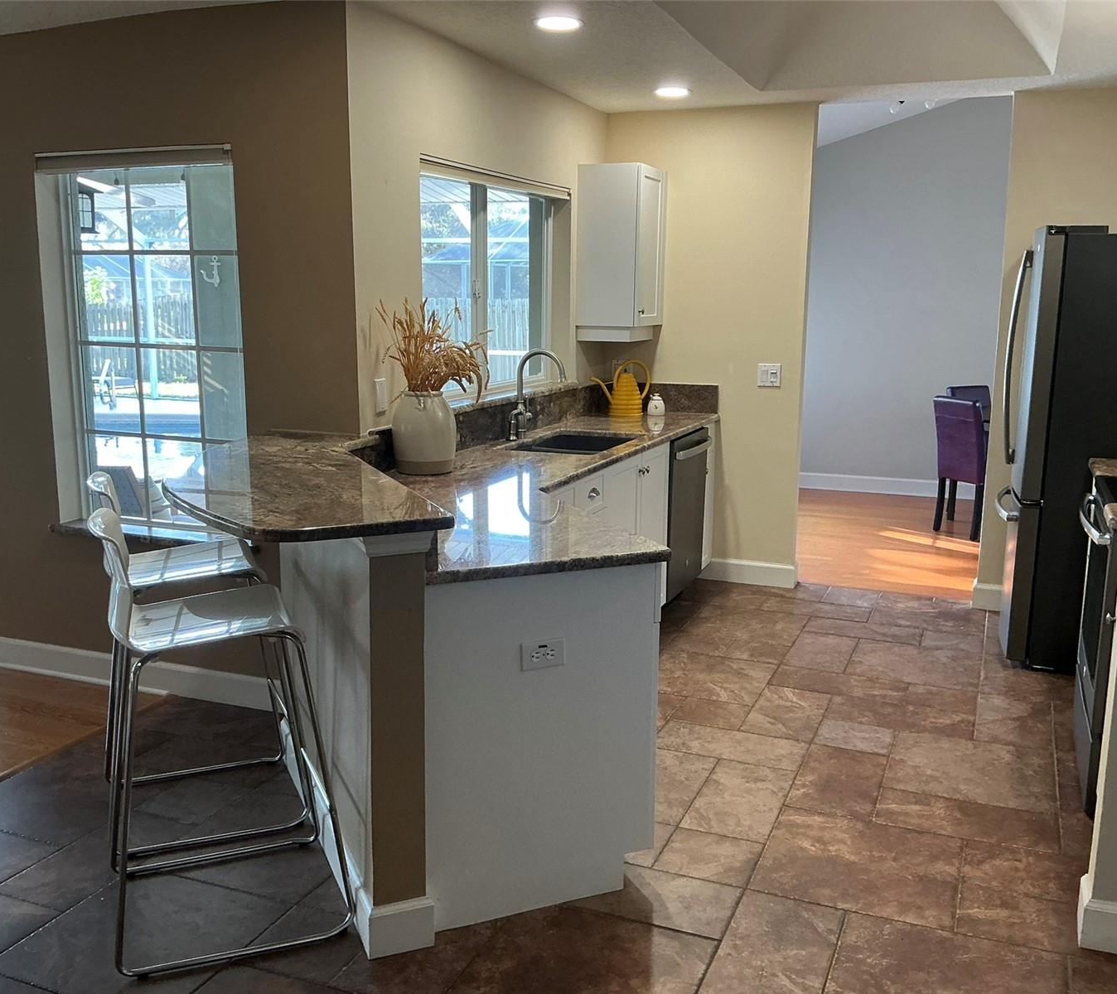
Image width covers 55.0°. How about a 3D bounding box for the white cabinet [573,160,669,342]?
[{"bbox_3d":[0.323,-1.245,5.531,0.325,0.869,0.409,5,11,22],"label":"white cabinet"}]

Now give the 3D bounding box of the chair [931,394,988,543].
[{"bbox_3d":[2.805,-0.209,7.035,0.520,0.910,0.410,-5,11,-27],"label":"chair"}]

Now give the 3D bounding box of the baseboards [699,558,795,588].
[{"bbox_3d":[1.010,0.405,5.750,0.520,0.117,0.018,5,11,22],"label":"baseboards"}]

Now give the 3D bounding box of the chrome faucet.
[{"bbox_3d":[-0.080,-0.427,4.530,0.215,0.380,0.170,5,11,22],"label":"chrome faucet"}]

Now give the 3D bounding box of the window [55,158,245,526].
[{"bbox_3d":[-1.469,-0.540,3.945,0.880,1.330,0.100,5,11,22],"label":"window"}]

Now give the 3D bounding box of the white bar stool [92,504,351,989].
[{"bbox_3d":[-0.831,0.532,2.653,0.550,1.010,0.500,-4,11,-23],"label":"white bar stool"}]

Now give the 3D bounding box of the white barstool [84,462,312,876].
[{"bbox_3d":[-1.026,0.427,3.042,0.525,0.985,0.470,-4,11,-23],"label":"white barstool"}]

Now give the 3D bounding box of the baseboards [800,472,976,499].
[{"bbox_3d":[2.607,-0.084,8.537,1.360,0.130,0.020,5,11,22],"label":"baseboards"}]

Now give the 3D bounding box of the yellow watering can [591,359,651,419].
[{"bbox_3d":[0.329,-0.583,5.665,0.310,0.300,0.180,0,10,-6],"label":"yellow watering can"}]

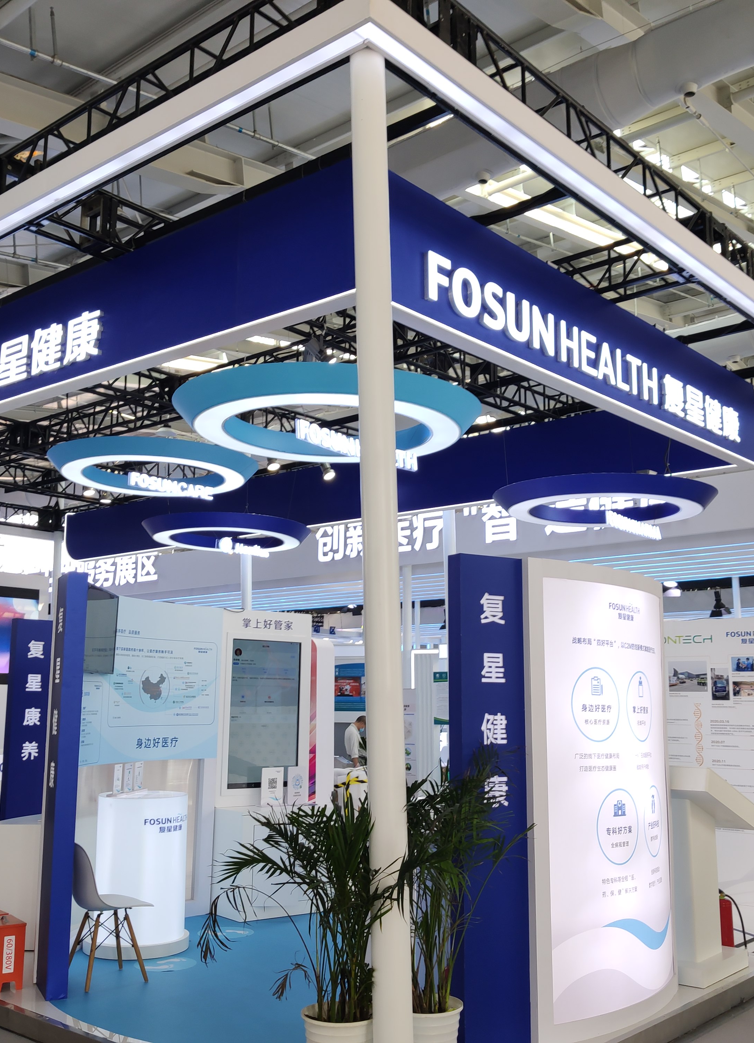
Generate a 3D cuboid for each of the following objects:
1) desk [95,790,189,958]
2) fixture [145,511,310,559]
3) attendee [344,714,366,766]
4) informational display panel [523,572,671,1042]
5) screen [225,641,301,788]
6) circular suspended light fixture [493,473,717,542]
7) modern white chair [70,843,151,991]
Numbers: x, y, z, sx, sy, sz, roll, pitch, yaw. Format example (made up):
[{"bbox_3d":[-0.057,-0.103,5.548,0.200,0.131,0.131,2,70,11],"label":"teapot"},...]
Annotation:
[{"bbox_3d":[-1.660,2.437,7.309,0.670,1.030,0.670,0,-9,0],"label":"desk"},{"bbox_3d":[-1.646,0.220,11.450,1.820,0.330,1.820,0,-10,0],"label":"fixture"},{"bbox_3d":[-0.216,3.353,13.875,0.450,1.500,0.500,-1,-10,6],"label":"attendee"},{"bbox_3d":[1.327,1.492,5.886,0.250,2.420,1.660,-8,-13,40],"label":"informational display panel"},{"bbox_3d":[-0.938,1.614,8.786,0.690,1.210,0.070,7,-11,-36],"label":"screen"},{"bbox_3d":[2.071,-0.044,9.518,2.000,0.370,2.000,0,-10,0],"label":"circular suspended light fixture"},{"bbox_3d":[-1.650,2.379,6.410,0.540,0.810,0.470,8,-12,-37],"label":"modern white chair"}]

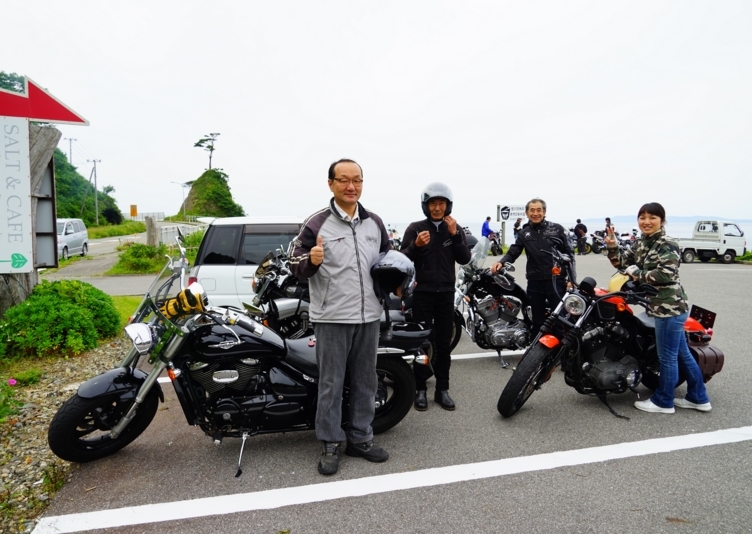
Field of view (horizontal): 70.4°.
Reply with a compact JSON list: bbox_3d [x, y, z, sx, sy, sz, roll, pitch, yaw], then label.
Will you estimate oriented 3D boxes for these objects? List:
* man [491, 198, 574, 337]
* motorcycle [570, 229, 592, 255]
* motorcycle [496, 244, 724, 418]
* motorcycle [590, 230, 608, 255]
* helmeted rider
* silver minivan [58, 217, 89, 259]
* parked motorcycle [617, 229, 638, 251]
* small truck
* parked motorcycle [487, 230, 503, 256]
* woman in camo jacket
[{"bbox_3d":[1.457,0.165,5.000,0.740,1.620,0.450,1,5,12],"label":"man"},{"bbox_3d":[9.740,-1.194,25.789,2.100,1.180,0.780,-3,5,-30],"label":"motorcycle"},{"bbox_3d":[1.700,0.461,4.122,2.200,1.200,0.800,-2,5,-23],"label":"motorcycle"},{"bbox_3d":[11.650,-1.201,26.491,2.050,1.120,0.750,-2,5,-20],"label":"motorcycle"},{"bbox_3d":[0.445,0.212,4.061,0.520,1.680,0.400,0,5,3],"label":"helmeted rider"},{"bbox_3d":[-15.300,-1.341,25.577,1.700,1.830,4.450,-1,5,-13],"label":"silver minivan"},{"bbox_3d":[12.017,-1.159,25.491,2.100,1.180,0.800,-4,6,-37],"label":"parked motorcycle"},{"bbox_3d":[14.020,-1.085,23.089,3.280,1.770,1.420,-1,5,-8],"label":"small truck"},{"bbox_3d":[5.520,-1.086,24.795,0.780,1.170,2.050,2,5,25],"label":"parked motorcycle"},{"bbox_3d":[2.090,0.297,3.988,0.660,1.550,0.500,0,5,0],"label":"woman in camo jacket"}]

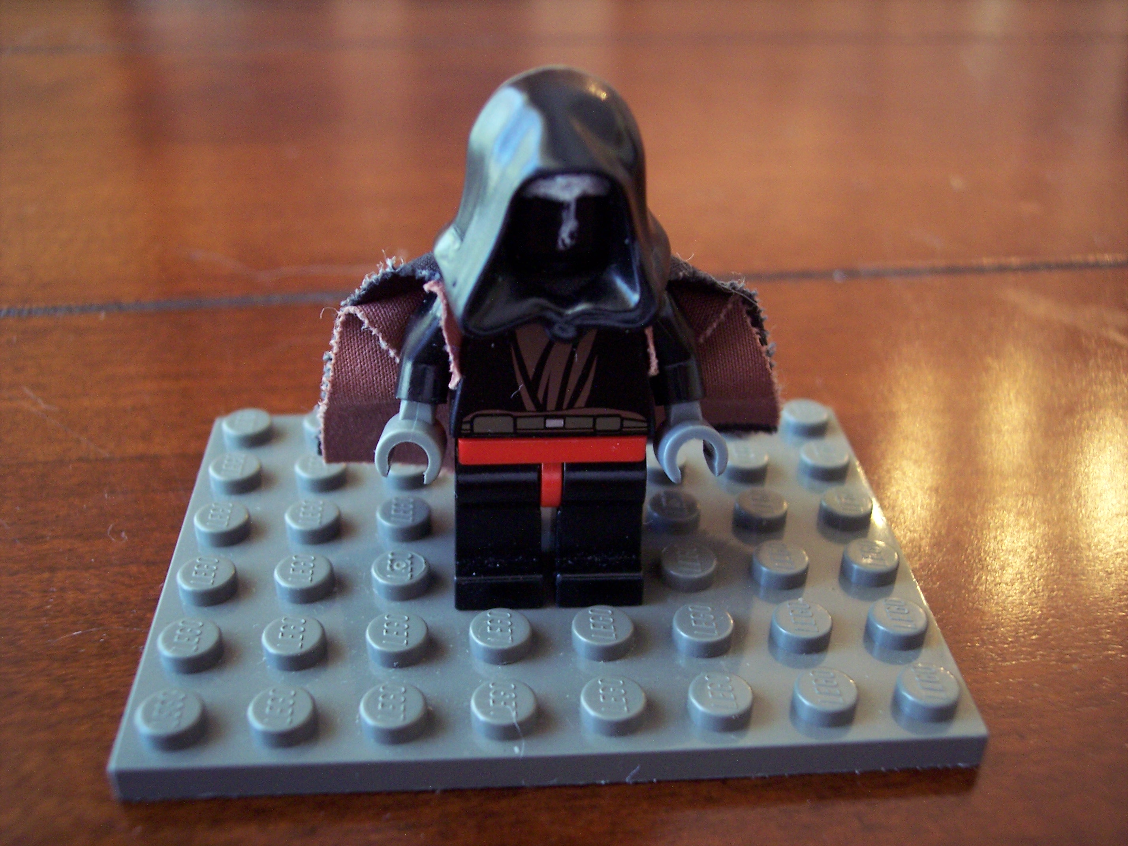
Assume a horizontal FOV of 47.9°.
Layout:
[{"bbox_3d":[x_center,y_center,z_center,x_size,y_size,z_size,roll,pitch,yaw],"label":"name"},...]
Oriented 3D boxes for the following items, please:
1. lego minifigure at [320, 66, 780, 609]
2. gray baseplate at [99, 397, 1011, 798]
[{"bbox_3d":[0.000,-0.007,0.099,0.041,0.043,0.018,-1,32,-4],"label":"lego minifigure"},{"bbox_3d":[-0.002,0.012,0.111,0.064,0.005,0.048,-1,32,-4],"label":"gray baseplate"}]

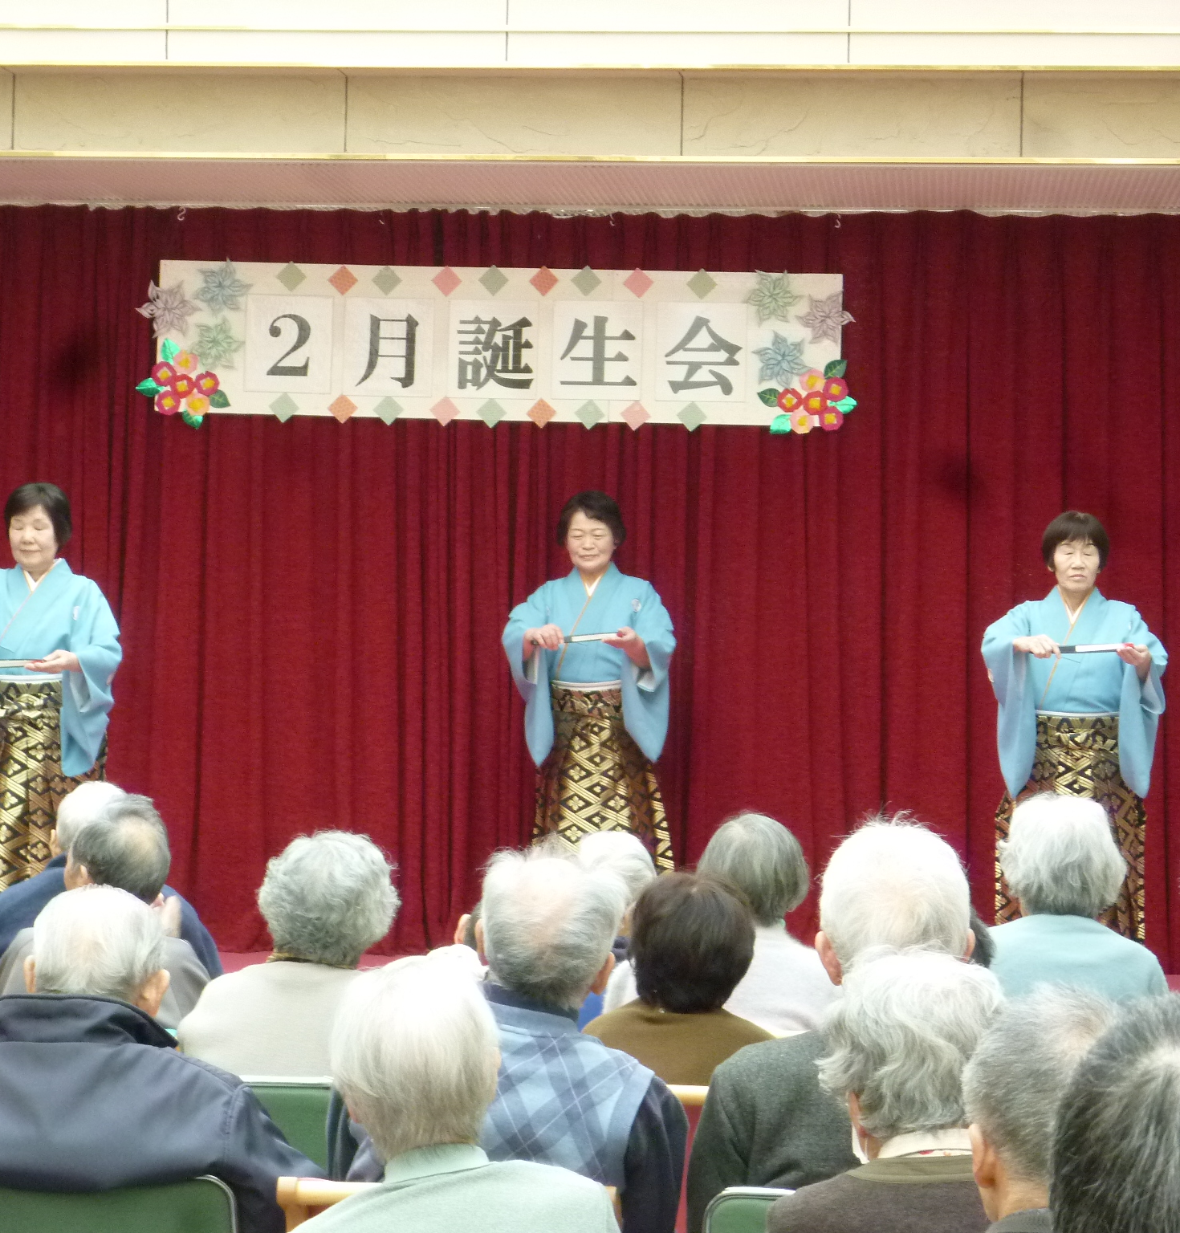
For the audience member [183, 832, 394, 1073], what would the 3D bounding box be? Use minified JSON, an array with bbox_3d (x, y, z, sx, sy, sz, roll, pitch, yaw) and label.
[{"bbox_3d":[-0.378,0.886,6.103,0.460,1.141,0.720,1,0,3],"label":"audience member"}]

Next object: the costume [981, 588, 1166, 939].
[{"bbox_3d":[1.444,0.530,12.154,0.560,1.234,0.450,1,0,5],"label":"costume"}]

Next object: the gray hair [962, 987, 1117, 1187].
[{"bbox_3d":[0.462,0.471,4.050,0.172,0.200,0.200,1,0,0],"label":"gray hair"}]

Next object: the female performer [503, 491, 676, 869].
[{"bbox_3d":[-0.015,0.369,12.305,0.530,1.501,0.450,1,0,5],"label":"female performer"}]

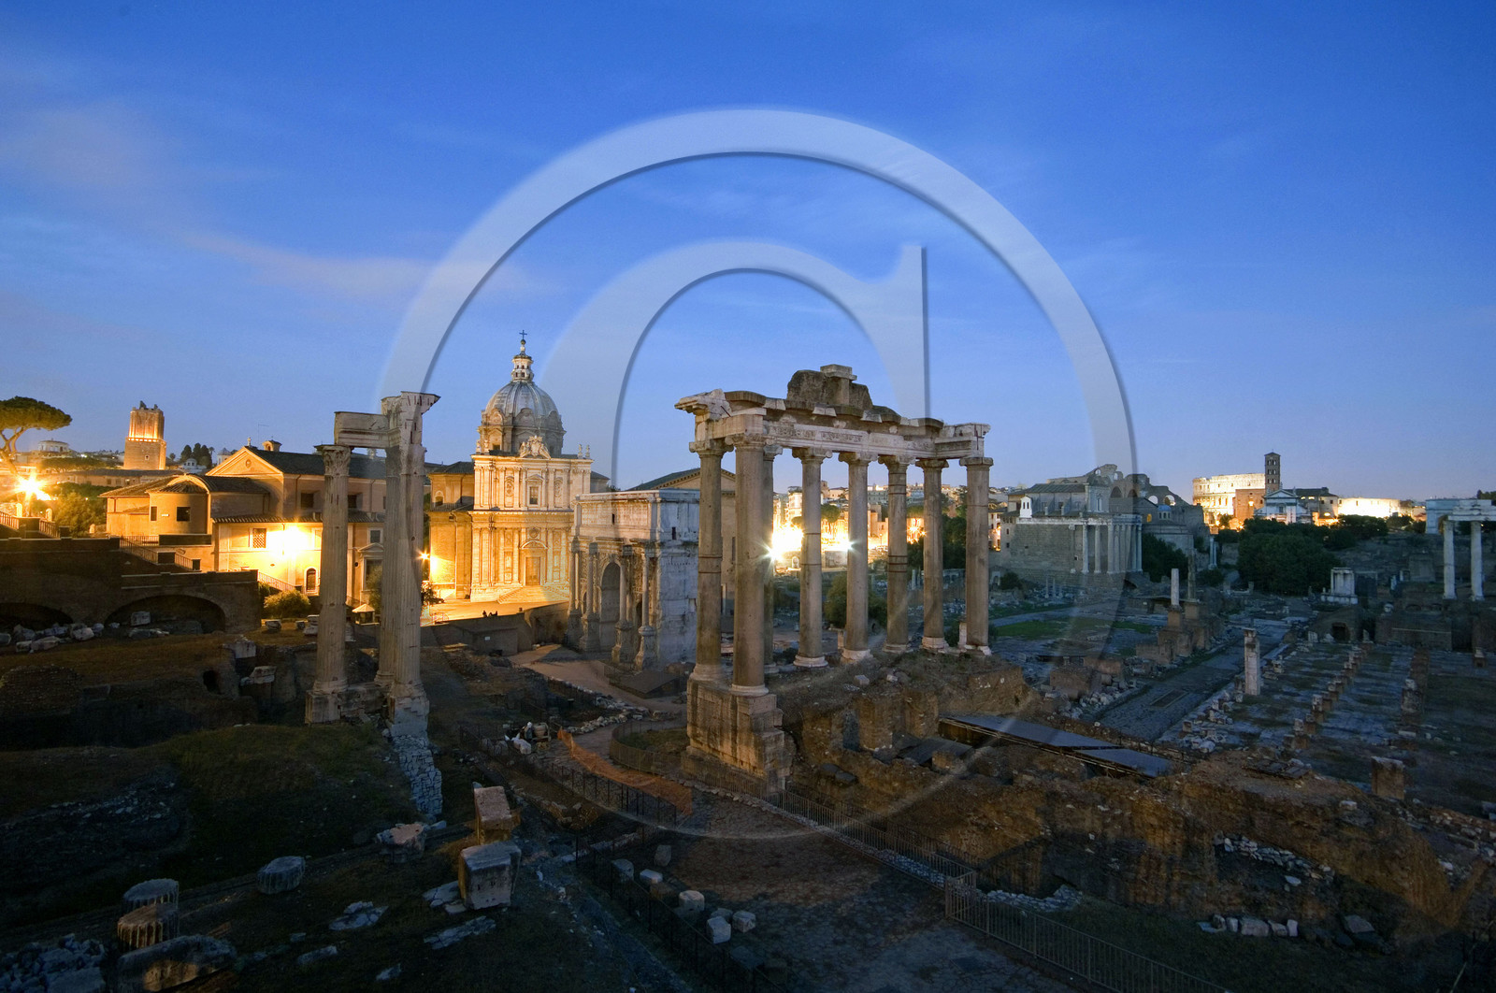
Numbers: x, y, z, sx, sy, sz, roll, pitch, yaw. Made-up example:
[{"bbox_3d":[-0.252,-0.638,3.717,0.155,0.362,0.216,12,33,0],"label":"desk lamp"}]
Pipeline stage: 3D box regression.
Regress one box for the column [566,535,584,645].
[{"bbox_3d":[-25.368,13.598,108.480,2.000,15.200,1.900,2,-2,-39],"label":"column"}]

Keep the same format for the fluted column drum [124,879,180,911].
[{"bbox_3d":[-19.807,13.405,24.800,1.450,0.850,1.450,1,-2,-38],"label":"fluted column drum"}]

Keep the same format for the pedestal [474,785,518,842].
[{"bbox_3d":[-10.742,13.455,31.319,1.220,1.150,2.600,1,-2,-23],"label":"pedestal"}]

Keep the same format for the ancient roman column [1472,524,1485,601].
[{"bbox_3d":[134.668,11.813,137.840,1.800,14.400,1.800,-1,-3,43],"label":"ancient roman column"}]

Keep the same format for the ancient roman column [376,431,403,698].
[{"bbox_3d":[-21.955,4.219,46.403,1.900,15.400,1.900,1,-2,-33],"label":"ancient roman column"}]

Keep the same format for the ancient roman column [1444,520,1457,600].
[{"bbox_3d":[132.108,11.976,140.544,1.800,14.600,1.800,-1,-3,43],"label":"ancient roman column"}]

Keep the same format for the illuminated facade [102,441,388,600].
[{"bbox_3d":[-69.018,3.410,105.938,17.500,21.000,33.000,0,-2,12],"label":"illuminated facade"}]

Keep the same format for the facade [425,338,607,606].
[{"bbox_3d":[-42.970,-6.124,138.200,29.000,47.500,36.000,1,-2,-25],"label":"facade"}]

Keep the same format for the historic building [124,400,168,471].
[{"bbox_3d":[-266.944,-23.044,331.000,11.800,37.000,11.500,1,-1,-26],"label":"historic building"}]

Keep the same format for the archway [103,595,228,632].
[{"bbox_3d":[-51.758,10.456,66.500,1.800,2.950,8.300,-1,-2,43],"label":"archway"}]

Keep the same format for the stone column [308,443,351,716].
[{"bbox_3d":[-25.117,5.092,44.974,1.750,16.400,1.750,2,-2,-40],"label":"stone column"}]

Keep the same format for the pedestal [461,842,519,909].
[{"bbox_3d":[-8.725,12.705,25.222,1.800,1.320,1.650,1,-2,-22],"label":"pedestal"}]

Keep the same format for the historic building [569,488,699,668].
[{"bbox_3d":[-15.151,10.131,103.970,11.300,21.500,23.600,2,-2,-39],"label":"historic building"}]

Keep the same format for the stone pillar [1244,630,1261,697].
[{"bbox_3d":[52.800,17.350,78.200,1.150,7.100,1.500,-1,-2,43],"label":"stone pillar"}]

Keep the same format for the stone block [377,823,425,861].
[{"bbox_3d":[-13.452,13.429,29.000,1.450,0.750,1.350,2,-2,-43],"label":"stone block"}]

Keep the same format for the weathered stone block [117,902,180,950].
[{"bbox_3d":[-18.379,13.148,22.900,1.450,0.800,1.450,1,-2,-38],"label":"weathered stone block"}]

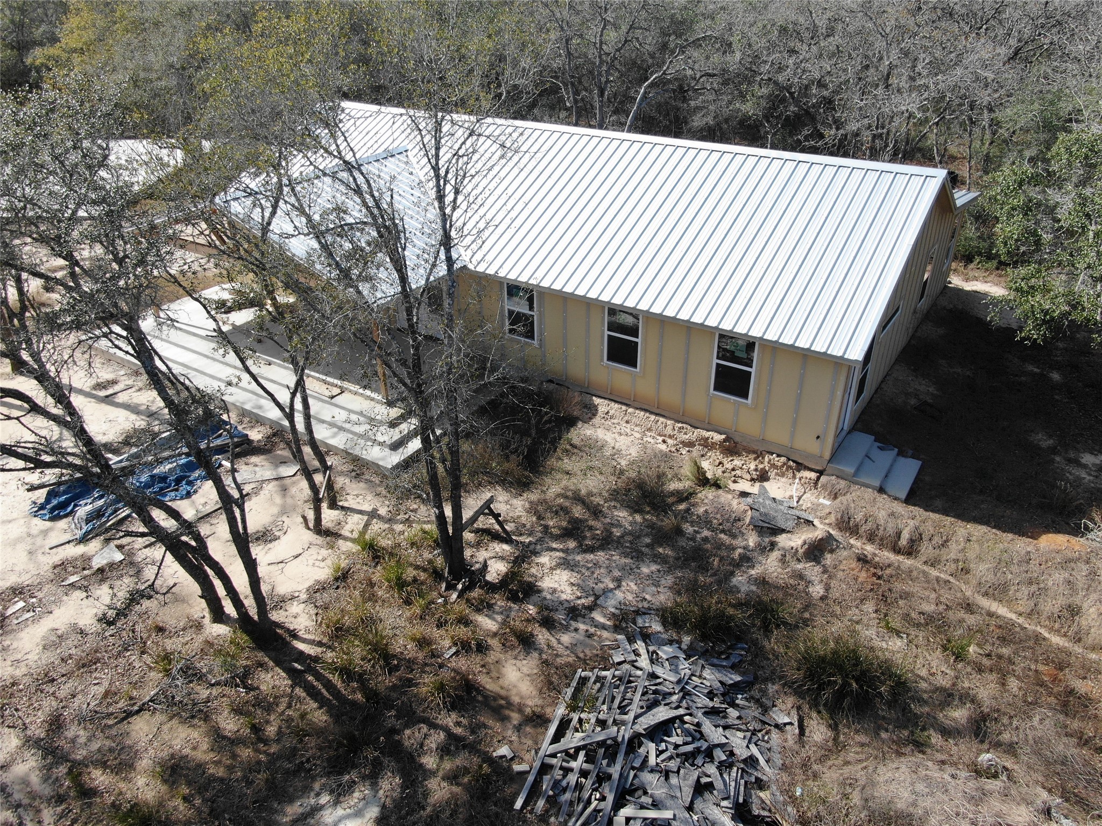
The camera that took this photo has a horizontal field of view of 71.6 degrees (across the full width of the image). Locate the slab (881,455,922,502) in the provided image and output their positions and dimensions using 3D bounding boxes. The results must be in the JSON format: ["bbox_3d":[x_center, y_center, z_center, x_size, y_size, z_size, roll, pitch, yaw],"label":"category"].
[{"bbox_3d":[6.941,1.339,15.205,0.500,0.150,1.520,19,36,30],"label":"slab"}]

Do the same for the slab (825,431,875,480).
[{"bbox_3d":[6.119,0.833,15.563,0.502,0.170,1.525,19,36,30],"label":"slab"}]

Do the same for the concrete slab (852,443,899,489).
[{"bbox_3d":[6.536,1.083,15.386,0.503,0.160,1.530,19,36,30],"label":"concrete slab"}]

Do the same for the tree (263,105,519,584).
[{"bbox_3d":[-2.192,-0.392,11.631,3.500,7.400,3.300,-1,30,0],"label":"tree"}]

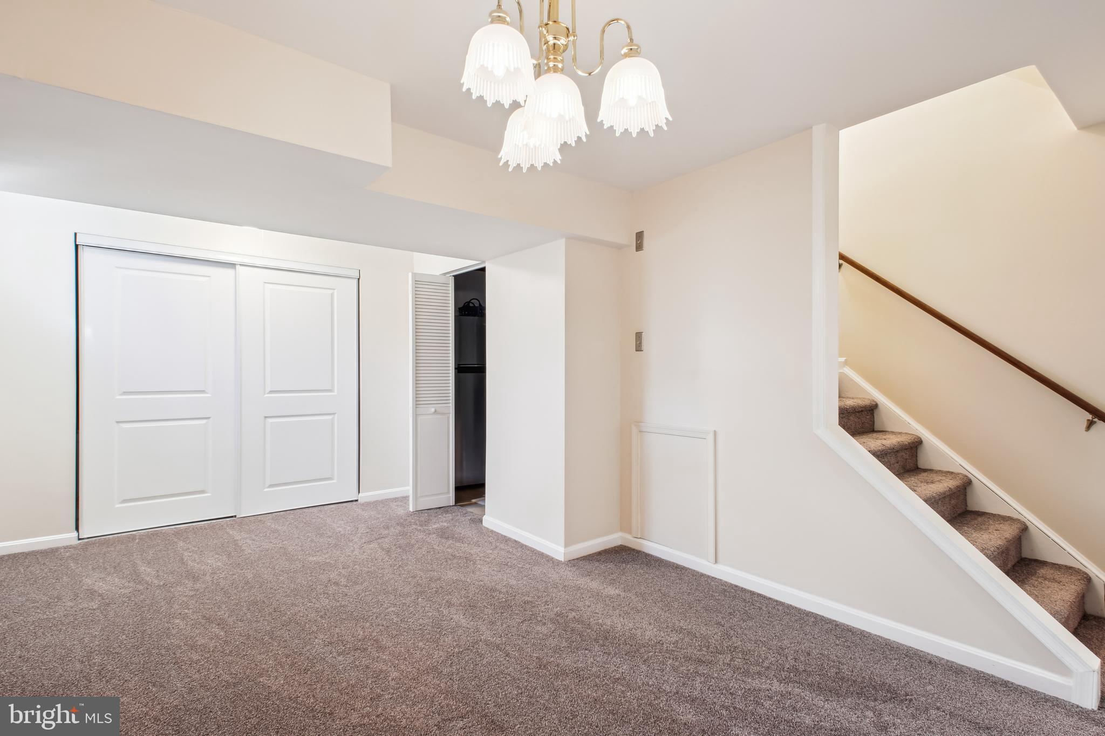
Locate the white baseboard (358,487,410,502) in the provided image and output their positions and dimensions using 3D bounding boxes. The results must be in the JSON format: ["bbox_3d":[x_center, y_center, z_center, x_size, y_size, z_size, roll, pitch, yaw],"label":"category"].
[{"bbox_3d":[-1.535,1.165,4.535,0.490,0.077,0.020,0,0,-36],"label":"white baseboard"}]

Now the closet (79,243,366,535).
[{"bbox_3d":[-2.500,0.147,3.900,1.820,2.080,0.170,0,0,-36],"label":"closet"}]

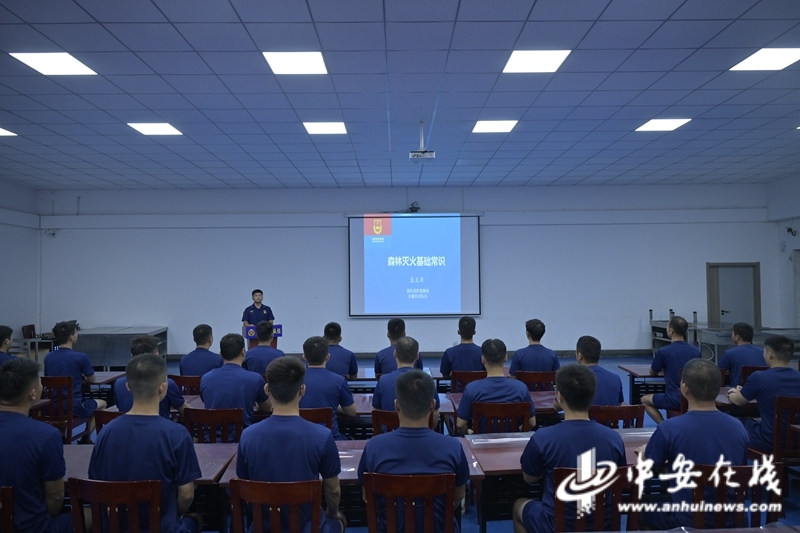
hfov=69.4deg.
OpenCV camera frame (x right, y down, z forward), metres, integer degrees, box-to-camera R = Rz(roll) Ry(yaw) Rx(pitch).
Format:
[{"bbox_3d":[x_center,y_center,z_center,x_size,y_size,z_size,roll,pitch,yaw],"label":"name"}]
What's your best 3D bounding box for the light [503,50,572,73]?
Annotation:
[{"bbox_3d":[1.361,-2.075,5.808,0.585,0.050,0.585,0,-2,0],"label":"light"}]

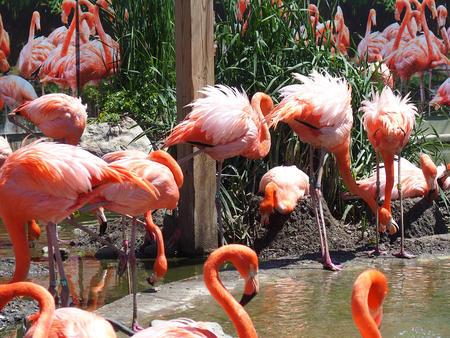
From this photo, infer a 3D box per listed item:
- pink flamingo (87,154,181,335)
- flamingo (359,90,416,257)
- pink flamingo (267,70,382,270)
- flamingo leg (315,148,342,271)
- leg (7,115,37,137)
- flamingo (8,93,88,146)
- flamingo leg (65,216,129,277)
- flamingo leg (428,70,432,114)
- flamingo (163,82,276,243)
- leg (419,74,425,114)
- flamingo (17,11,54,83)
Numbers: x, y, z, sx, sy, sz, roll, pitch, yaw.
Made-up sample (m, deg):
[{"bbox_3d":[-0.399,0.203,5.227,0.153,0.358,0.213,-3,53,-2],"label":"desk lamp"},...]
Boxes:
[{"bbox_3d":[-0.366,0.265,6.600,0.420,0.680,0.220,2,9,15],"label":"pink flamingo"},{"bbox_3d":[0.745,0.011,8.000,0.250,0.780,0.500,0,8,0],"label":"flamingo"},{"bbox_3d":[0.439,0.002,7.750,0.510,0.860,0.280,0,8,5],"label":"pink flamingo"},{"bbox_3d":[0.451,0.176,7.650,0.120,0.530,0.060,1,8,10],"label":"flamingo leg"},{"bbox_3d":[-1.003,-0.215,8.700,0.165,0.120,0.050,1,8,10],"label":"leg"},{"bbox_3d":[-0.865,-0.047,8.650,0.420,0.680,0.250,2,9,15],"label":"flamingo"},{"bbox_3d":[-0.484,0.292,6.620,0.240,0.220,0.060,1,8,12],"label":"flamingo leg"},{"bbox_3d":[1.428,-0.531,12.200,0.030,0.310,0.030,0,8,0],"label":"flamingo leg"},{"bbox_3d":[-0.041,0.037,7.580,0.500,0.830,0.250,0,8,5],"label":"flamingo"},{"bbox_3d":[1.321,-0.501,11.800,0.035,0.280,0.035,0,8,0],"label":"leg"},{"bbox_3d":[-1.208,-0.573,11.500,0.240,0.930,0.400,4,9,28],"label":"flamingo"}]

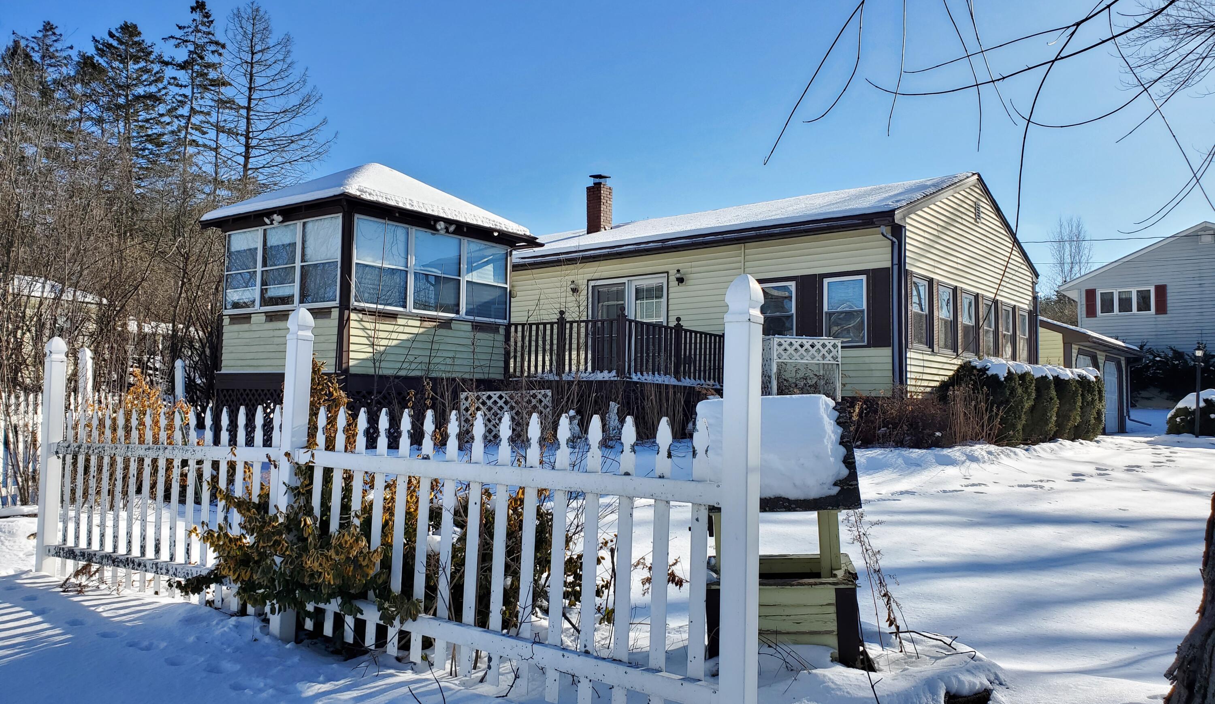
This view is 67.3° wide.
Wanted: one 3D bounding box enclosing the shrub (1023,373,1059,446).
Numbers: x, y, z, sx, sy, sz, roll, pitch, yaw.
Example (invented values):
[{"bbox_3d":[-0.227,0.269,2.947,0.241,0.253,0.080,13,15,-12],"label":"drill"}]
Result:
[{"bbox_3d":[7.798,1.002,16.677,0.900,1.334,0.950,-2,-4,39],"label":"shrub"}]

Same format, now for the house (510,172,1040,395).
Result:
[{"bbox_3d":[2.186,-0.759,20.883,12.500,4.820,8.400,-2,-4,39],"label":"house"}]

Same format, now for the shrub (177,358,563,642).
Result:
[{"bbox_3d":[-1.314,0.781,5.112,2.000,1.479,1.350,-1,-4,35],"label":"shrub"}]

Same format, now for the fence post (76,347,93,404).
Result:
[{"bbox_3d":[-5.627,0.803,9.765,0.105,1.700,0.105,0,-3,12],"label":"fence post"}]

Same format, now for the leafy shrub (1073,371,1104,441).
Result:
[{"bbox_3d":[9.827,1.135,18.874,0.900,1.392,0.950,-2,-4,39],"label":"leafy shrub"}]

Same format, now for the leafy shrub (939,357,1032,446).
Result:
[{"bbox_3d":[6.359,0.846,15.382,1.500,1.422,1.300,-2,-4,39],"label":"leafy shrub"}]

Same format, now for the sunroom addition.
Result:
[{"bbox_3d":[-3.835,-0.885,14.956,3.600,4.403,3.900,-2,-4,36],"label":"sunroom addition"}]

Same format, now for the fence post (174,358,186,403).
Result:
[{"bbox_3d":[-5.734,0.937,12.161,0.105,1.700,0.105,1,-3,-5],"label":"fence post"}]

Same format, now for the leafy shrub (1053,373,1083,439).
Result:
[{"bbox_3d":[8.803,1.064,17.776,0.900,1.339,0.950,-2,-4,39],"label":"leafy shrub"}]

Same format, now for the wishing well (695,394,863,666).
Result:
[{"bbox_3d":[0.917,0.906,4.886,0.840,1.329,0.800,-1,-3,7],"label":"wishing well"}]

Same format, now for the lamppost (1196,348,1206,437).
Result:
[{"bbox_3d":[14.612,0.956,22.495,0.230,2.269,0.230,-1,-4,33],"label":"lamppost"}]

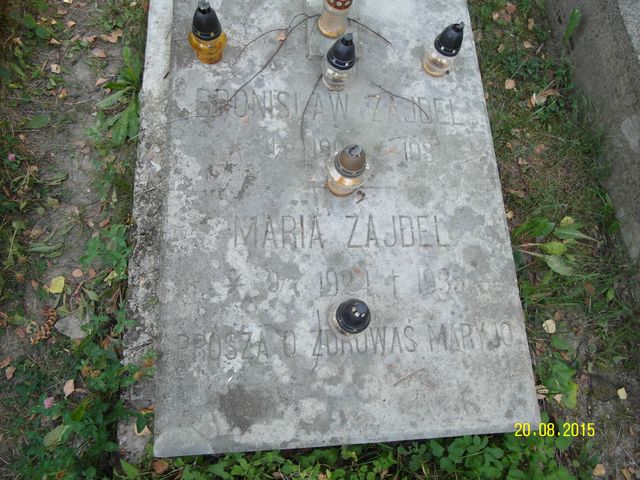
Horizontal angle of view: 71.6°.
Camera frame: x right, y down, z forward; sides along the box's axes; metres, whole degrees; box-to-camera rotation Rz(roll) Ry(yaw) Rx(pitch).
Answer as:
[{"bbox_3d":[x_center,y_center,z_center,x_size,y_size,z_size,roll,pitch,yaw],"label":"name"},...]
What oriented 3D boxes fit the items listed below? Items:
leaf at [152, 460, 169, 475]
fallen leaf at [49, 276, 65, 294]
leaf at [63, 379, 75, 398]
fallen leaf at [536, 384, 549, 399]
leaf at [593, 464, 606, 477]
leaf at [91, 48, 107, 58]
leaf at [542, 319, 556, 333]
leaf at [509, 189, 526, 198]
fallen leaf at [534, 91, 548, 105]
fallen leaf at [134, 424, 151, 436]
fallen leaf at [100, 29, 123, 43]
[{"bbox_3d":[-0.372,0.532,1.040,0.026,0.010,0.035,-41,82,-16],"label":"leaf"},{"bbox_3d":[-0.673,0.115,1.138,0.033,0.009,0.046,5,73,-6],"label":"fallen leaf"},{"bbox_3d":[-0.606,0.361,1.073,0.023,0.010,0.042,-11,75,-10],"label":"leaf"},{"bbox_3d":[0.606,0.413,1.207,0.036,0.013,0.035,-5,74,-8],"label":"fallen leaf"},{"bbox_3d":[0.737,0.609,1.167,0.027,0.009,0.033,34,72,3],"label":"leaf"},{"bbox_3d":[-0.665,-0.562,1.341,0.045,0.009,0.029,26,72,1],"label":"leaf"},{"bbox_3d":[0.655,0.247,1.265,0.037,0.008,0.037,-18,77,-12],"label":"leaf"},{"bbox_3d":[0.613,-0.142,1.375,0.056,0.010,0.018,16,72,-2],"label":"leaf"},{"bbox_3d":[0.733,-0.471,1.465,0.035,0.013,0.062,41,73,6],"label":"fallen leaf"},{"bbox_3d":[-0.400,0.431,1.004,0.038,0.009,0.022,7,73,-5],"label":"fallen leaf"},{"bbox_3d":[-0.633,-0.621,1.360,0.059,0.013,0.040,-26,78,-14],"label":"fallen leaf"}]

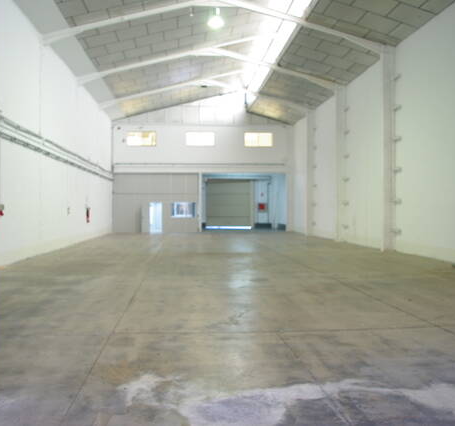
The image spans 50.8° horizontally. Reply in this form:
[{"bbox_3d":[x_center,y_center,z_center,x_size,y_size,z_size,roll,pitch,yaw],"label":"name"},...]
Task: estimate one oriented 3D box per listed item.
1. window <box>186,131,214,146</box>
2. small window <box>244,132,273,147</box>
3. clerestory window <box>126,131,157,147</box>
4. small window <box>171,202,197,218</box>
[{"bbox_3d":[-1.787,-4.904,31.953,1.920,0.970,0.120,0,0,-5],"label":"window"},{"bbox_3d":[2.109,-4.918,32.286,1.940,0.980,0.120,0,0,-5],"label":"small window"},{"bbox_3d":[-5.655,-4.867,31.622,1.960,0.980,0.120,0,0,-5],"label":"clerestory window"},{"bbox_3d":[-2.911,-0.173,31.918,1.660,1.070,0.120,0,0,-5],"label":"small window"}]

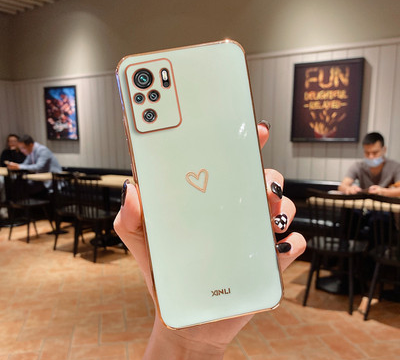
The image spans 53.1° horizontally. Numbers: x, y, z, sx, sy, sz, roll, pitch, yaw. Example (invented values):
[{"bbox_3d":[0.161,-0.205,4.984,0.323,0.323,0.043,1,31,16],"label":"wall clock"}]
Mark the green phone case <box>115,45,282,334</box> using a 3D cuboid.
[{"bbox_3d":[0.002,0.004,0.241,0.076,0.163,0.011,-10,3,-3],"label":"green phone case"}]

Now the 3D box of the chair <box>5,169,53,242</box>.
[{"bbox_3d":[-2.110,0.311,5.054,0.450,0.885,0.500,4,8,30],"label":"chair"}]

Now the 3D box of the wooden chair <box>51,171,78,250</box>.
[{"bbox_3d":[-1.392,0.363,4.628,0.450,0.885,0.500,4,8,30],"label":"wooden chair"}]

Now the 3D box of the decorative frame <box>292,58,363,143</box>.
[{"bbox_3d":[1.374,-0.847,4.364,0.730,0.850,0.050,4,8,30],"label":"decorative frame"}]

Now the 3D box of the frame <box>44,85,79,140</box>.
[{"bbox_3d":[-2.218,-1.066,6.424,0.710,0.840,0.045,4,8,30],"label":"frame"}]

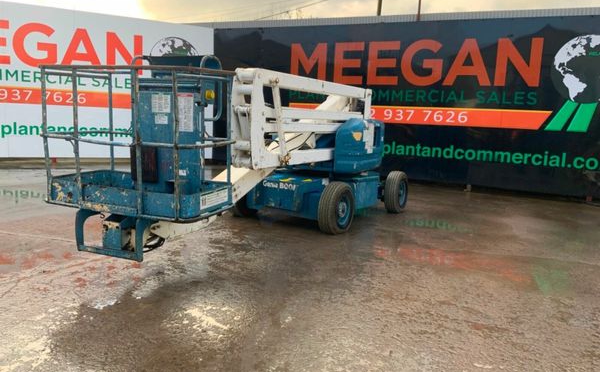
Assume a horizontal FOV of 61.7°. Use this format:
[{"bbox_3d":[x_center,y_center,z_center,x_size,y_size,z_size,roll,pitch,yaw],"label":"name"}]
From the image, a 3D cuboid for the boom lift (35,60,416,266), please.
[{"bbox_3d":[-0.299,-0.437,6.527,1.840,2.070,5.500,7,9,30],"label":"boom lift"}]

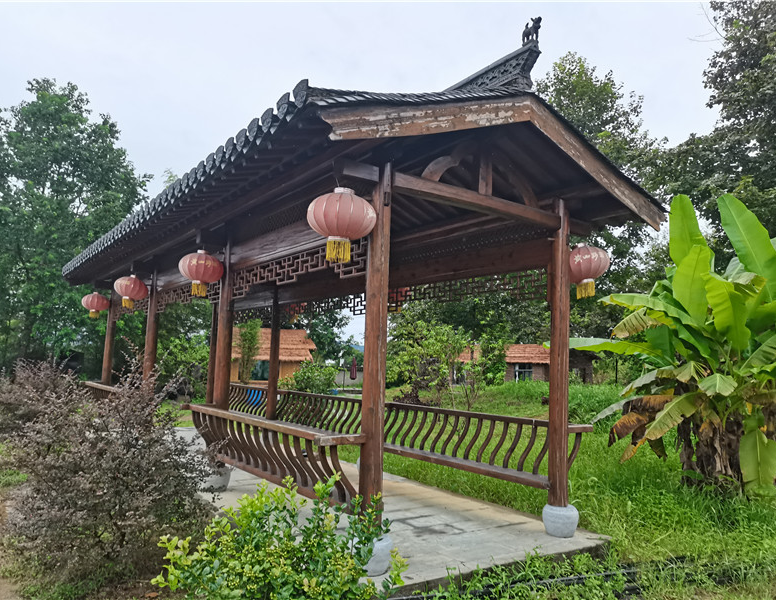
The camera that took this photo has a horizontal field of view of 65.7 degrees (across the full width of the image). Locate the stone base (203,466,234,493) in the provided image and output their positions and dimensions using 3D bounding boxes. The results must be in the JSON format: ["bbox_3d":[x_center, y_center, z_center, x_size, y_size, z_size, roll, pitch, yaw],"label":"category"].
[{"bbox_3d":[-1.885,1.971,6.617,0.320,0.280,0.320,6,-8,-35],"label":"stone base"}]

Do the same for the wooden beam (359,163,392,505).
[{"bbox_3d":[-0.066,0.294,4.396,0.160,2.726,0.160,2,-6,0],"label":"wooden beam"}]

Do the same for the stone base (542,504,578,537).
[{"bbox_3d":[1.544,1.982,5.378,0.320,0.280,0.320,2,-6,0],"label":"stone base"}]

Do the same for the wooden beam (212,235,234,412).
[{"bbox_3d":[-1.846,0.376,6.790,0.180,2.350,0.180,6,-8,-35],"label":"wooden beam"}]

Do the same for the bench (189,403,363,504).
[{"bbox_3d":[-1.093,1.325,5.438,0.507,0.544,2.972,7,-8,-36],"label":"bench"}]

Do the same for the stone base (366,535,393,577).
[{"bbox_3d":[-0.131,1.775,4.234,0.310,0.270,0.310,2,-6,0],"label":"stone base"}]

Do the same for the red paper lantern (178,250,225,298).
[{"bbox_3d":[-2.094,-0.301,6.692,0.465,0.515,0.465,7,-8,-36],"label":"red paper lantern"}]

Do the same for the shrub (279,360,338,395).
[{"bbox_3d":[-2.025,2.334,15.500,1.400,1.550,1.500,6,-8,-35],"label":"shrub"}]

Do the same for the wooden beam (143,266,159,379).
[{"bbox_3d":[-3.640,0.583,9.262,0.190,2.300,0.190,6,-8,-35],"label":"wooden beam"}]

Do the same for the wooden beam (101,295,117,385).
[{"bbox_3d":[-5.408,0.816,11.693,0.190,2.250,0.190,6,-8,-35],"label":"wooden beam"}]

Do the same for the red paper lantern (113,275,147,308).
[{"bbox_3d":[-3.910,-0.129,9.142,0.490,0.530,0.490,6,-8,-35],"label":"red paper lantern"}]

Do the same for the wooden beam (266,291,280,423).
[{"bbox_3d":[-1.967,0.872,10.496,0.160,2.726,0.160,7,-8,-36],"label":"wooden beam"}]

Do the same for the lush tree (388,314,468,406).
[{"bbox_3d":[1.124,1.986,18.500,2.700,3.100,2.700,2,-6,4],"label":"lush tree"}]

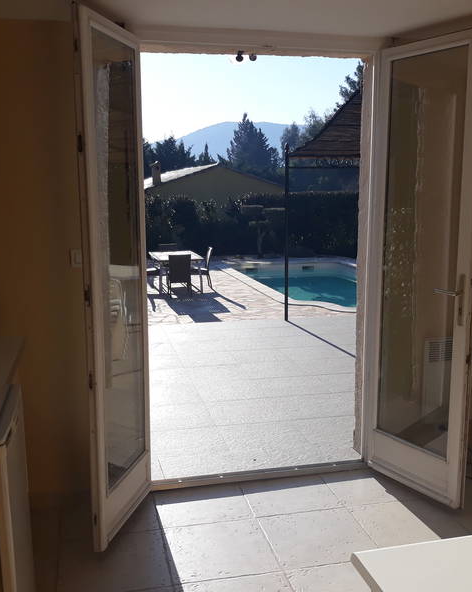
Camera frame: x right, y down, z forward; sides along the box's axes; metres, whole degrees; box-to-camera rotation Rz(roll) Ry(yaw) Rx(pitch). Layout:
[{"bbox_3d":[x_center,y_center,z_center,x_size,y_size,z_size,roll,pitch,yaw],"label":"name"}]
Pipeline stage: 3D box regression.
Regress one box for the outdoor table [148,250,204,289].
[{"bbox_3d":[-1.311,-0.515,13.406,0.969,0.697,2.125,-2,8,-13],"label":"outdoor table"}]

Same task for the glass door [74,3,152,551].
[{"bbox_3d":[-0.498,-0.044,2.615,0.050,2.107,0.549,2,8,12],"label":"glass door"}]

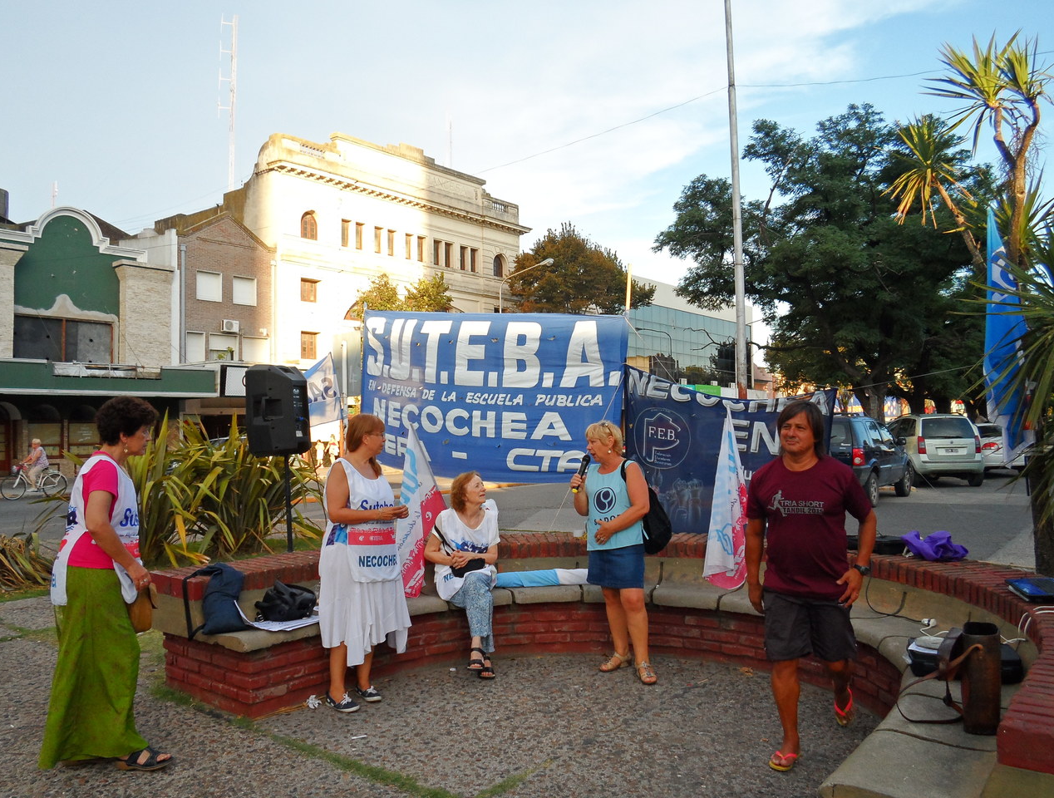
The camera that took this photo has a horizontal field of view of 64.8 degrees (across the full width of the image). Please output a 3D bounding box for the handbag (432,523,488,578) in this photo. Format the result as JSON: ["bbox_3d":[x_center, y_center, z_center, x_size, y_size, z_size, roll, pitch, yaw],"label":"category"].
[{"bbox_3d":[-0.439,1.002,5.450,0.320,0.330,0.170,0,-2,-14],"label":"handbag"}]

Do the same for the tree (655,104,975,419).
[{"bbox_3d":[9.000,-3.400,26.000,10.600,11.400,9.800,-1,-2,19],"label":"tree"}]

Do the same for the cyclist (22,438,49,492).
[{"bbox_3d":[-12.738,1.712,21.500,0.460,1.430,0.640,-2,-2,41],"label":"cyclist"}]

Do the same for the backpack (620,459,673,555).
[{"bbox_3d":[0.749,0.695,5.320,0.320,0.560,0.260,-2,-2,37],"label":"backpack"}]

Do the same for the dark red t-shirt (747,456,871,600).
[{"bbox_3d":[1.336,0.608,3.930,0.570,0.670,0.320,-1,-2,25],"label":"dark red t-shirt"}]

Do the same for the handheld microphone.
[{"bbox_3d":[0.329,0.457,5.100,0.052,0.255,0.052,18,-17,0],"label":"handheld microphone"}]

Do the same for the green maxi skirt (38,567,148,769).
[{"bbox_3d":[-1.971,1.221,3.780,0.480,0.920,0.470,0,-2,-3],"label":"green maxi skirt"}]

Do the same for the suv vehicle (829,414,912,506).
[{"bbox_3d":[6.330,1.181,16.430,1.760,1.660,4.200,-2,-2,37],"label":"suv vehicle"}]

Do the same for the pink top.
[{"bbox_3d":[-1.948,0.509,3.780,0.300,0.530,0.450,0,-2,-6],"label":"pink top"}]

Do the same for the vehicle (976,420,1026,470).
[{"bbox_3d":[14.300,1.506,26.100,1.680,1.440,4.200,-1,-2,2],"label":"vehicle"}]

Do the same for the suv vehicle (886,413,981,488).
[{"bbox_3d":[10.000,1.281,21.100,1.720,1.670,3.950,-1,-2,4],"label":"suv vehicle"}]

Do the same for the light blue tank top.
[{"bbox_3d":[0.550,0.669,5.160,0.390,0.570,0.270,-1,-2,28],"label":"light blue tank top"}]

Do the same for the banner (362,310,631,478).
[{"bbox_3d":[-0.375,-0.020,7.750,2.720,1.520,0.140,-1,-2,21],"label":"banner"}]

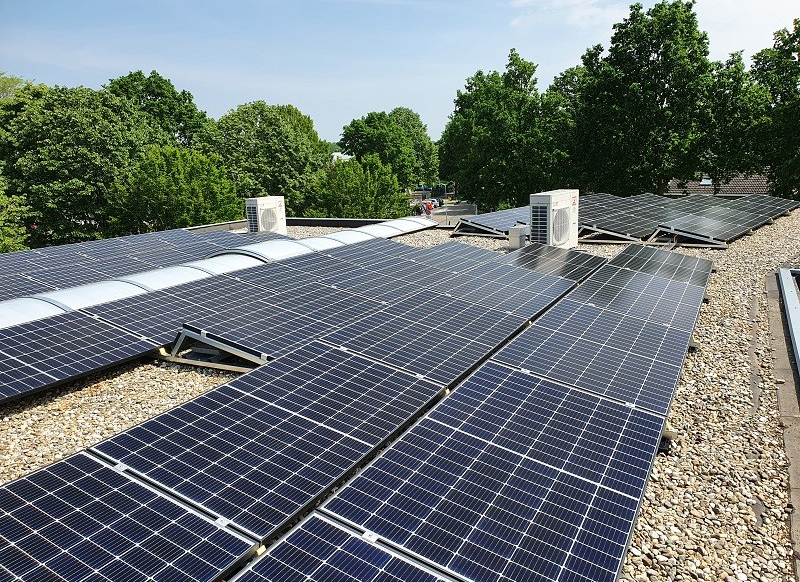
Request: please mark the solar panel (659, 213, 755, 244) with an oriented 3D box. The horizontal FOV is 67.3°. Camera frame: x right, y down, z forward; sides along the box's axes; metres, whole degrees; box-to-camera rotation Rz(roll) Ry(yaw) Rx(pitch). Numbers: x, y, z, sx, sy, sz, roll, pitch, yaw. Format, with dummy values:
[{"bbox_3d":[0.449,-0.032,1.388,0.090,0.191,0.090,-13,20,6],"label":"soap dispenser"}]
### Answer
[{"bbox_3d":[5.185,-1.060,10.151,1.025,0.070,1.750,22,25,36],"label":"solar panel"}]

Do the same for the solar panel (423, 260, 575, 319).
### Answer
[{"bbox_3d":[1.139,-0.037,6.345,1.040,0.040,1.755,17,19,26],"label":"solar panel"}]

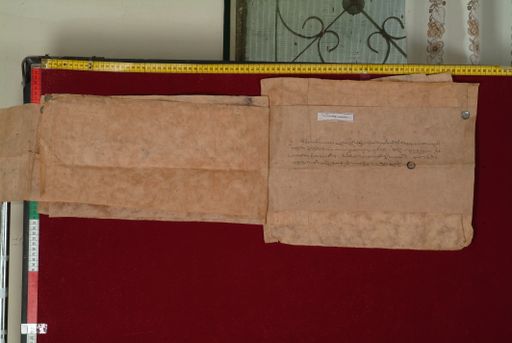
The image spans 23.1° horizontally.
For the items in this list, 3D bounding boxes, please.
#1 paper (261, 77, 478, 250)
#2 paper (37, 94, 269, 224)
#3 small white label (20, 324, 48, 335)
[{"bbox_3d":[0.219,-0.020,2.417,0.422,0.339,0.008,1,-3,-1],"label":"paper"},{"bbox_3d":[-0.199,-0.025,2.413,0.446,0.247,0.008,1,-3,-1],"label":"paper"},{"bbox_3d":[-0.425,0.302,2.399,0.050,0.019,0.002,1,-3,-1],"label":"small white label"}]

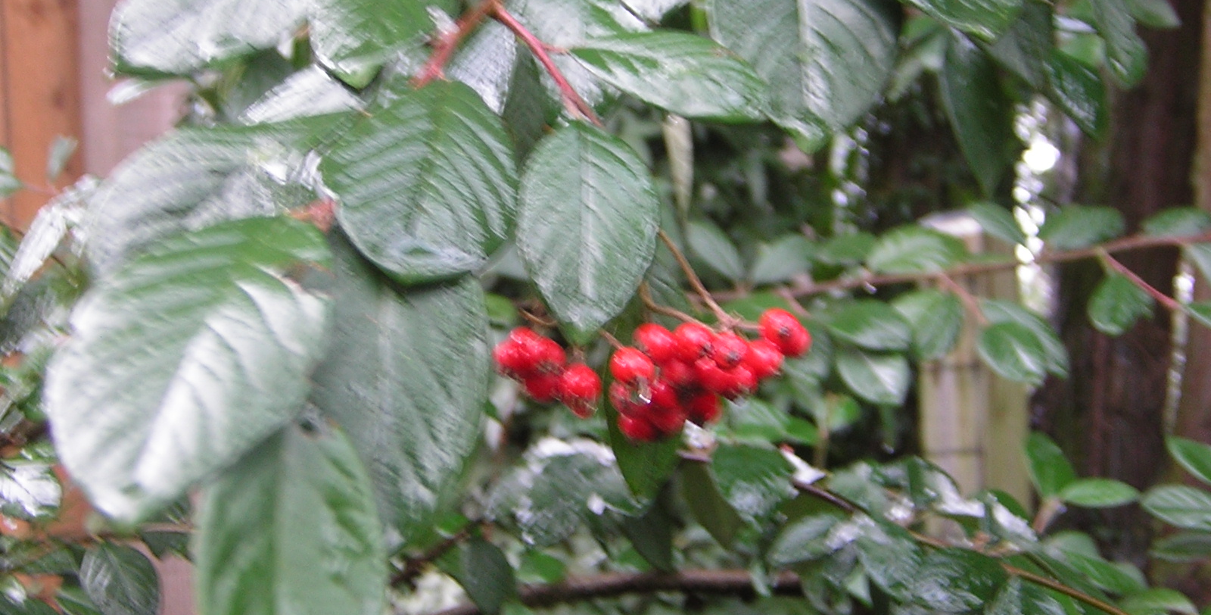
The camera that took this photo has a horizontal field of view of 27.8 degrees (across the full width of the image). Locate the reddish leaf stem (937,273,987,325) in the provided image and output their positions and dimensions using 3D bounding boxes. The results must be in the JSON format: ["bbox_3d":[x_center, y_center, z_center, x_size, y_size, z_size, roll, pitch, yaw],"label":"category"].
[{"bbox_3d":[0.116,-0.003,0.800,0.004,0.022,0.004,-42,0,6],"label":"reddish leaf stem"}]

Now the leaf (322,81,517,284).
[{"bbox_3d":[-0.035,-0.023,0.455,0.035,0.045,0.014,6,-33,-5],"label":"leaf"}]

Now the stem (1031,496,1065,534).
[{"bbox_3d":[0.202,0.095,1.120,0.008,0.017,0.007,27,0,0],"label":"stem"}]

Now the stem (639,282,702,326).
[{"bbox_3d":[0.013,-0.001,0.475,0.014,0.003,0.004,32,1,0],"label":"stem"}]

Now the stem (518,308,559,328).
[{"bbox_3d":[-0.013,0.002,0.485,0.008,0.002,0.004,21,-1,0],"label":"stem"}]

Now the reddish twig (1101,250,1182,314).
[{"bbox_3d":[0.174,-0.009,0.800,0.032,0.004,0.004,35,8,0],"label":"reddish twig"}]

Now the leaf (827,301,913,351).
[{"bbox_3d":[0.131,0.009,1.220,0.044,0.008,0.026,13,50,13],"label":"leaf"}]

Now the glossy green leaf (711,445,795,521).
[{"bbox_3d":[0.048,0.056,0.780,0.025,0.030,0.007,-40,-24,-21],"label":"glossy green leaf"}]

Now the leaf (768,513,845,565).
[{"bbox_3d":[0.054,0.062,0.660,0.024,0.014,0.009,-30,-7,-10],"label":"leaf"}]

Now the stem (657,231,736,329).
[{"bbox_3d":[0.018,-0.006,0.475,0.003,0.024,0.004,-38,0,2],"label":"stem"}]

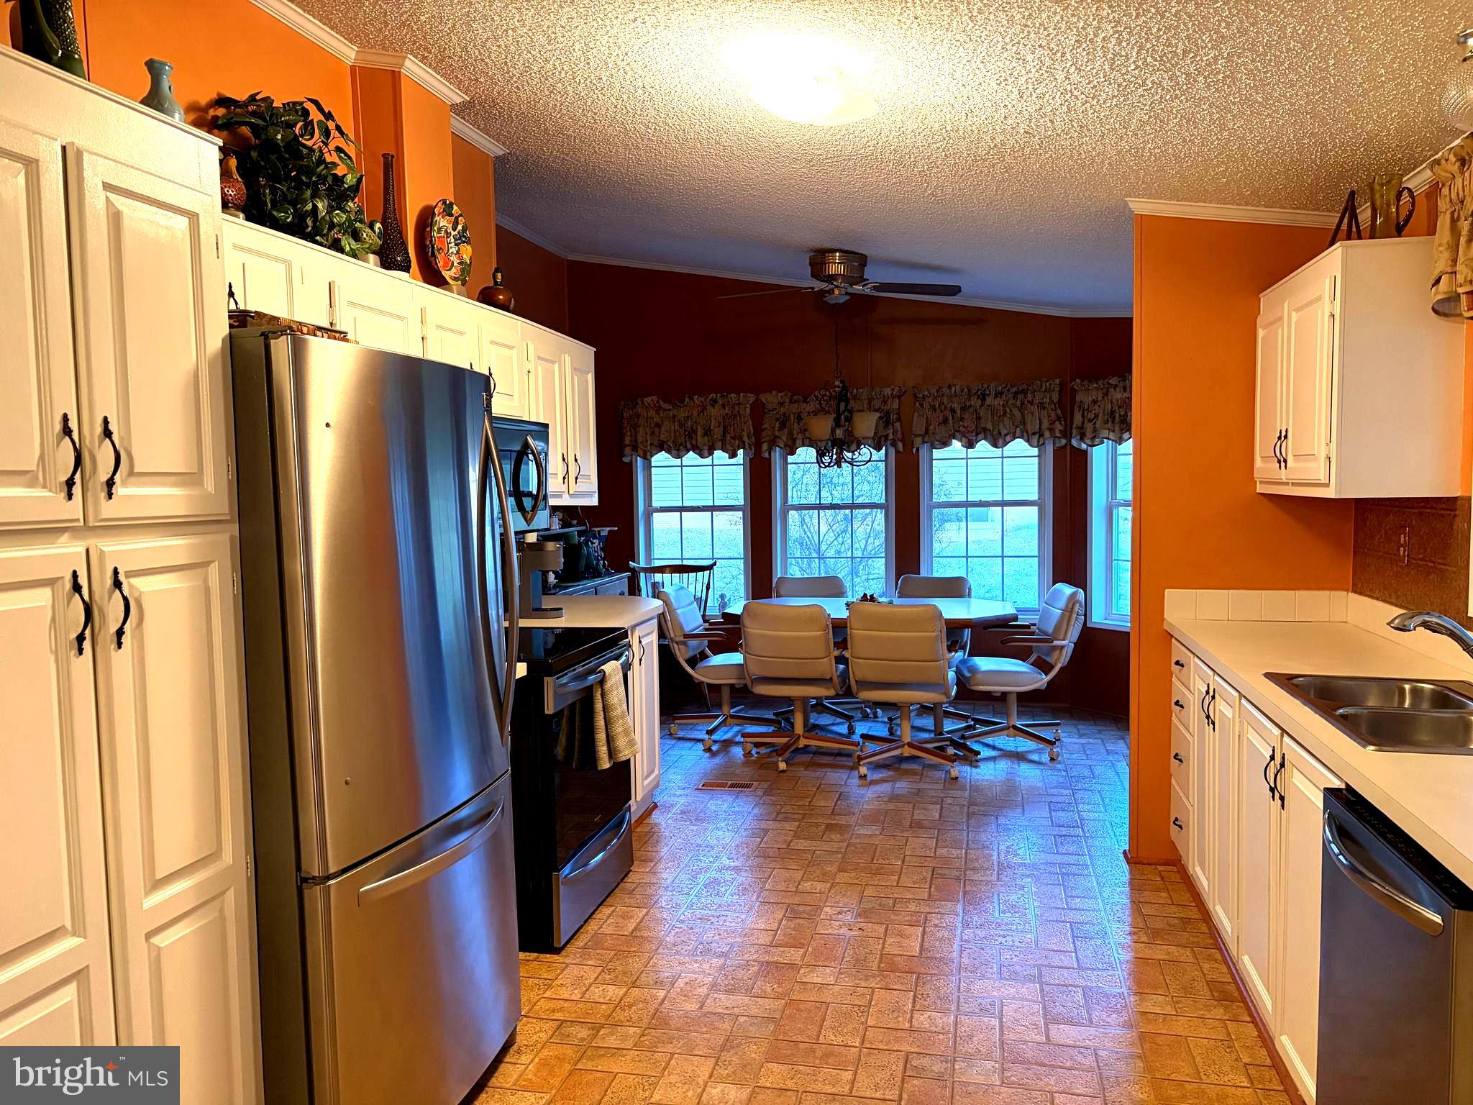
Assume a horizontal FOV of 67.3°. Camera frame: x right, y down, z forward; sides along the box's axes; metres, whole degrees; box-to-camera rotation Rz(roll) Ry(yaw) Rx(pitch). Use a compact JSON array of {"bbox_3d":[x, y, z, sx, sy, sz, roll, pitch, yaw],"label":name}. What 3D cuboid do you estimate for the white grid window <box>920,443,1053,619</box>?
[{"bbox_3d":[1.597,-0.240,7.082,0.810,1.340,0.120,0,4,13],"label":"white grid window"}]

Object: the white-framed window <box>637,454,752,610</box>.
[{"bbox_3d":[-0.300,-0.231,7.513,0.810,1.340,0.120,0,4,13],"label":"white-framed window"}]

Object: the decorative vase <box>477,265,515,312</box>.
[{"bbox_3d":[-0.877,-0.947,4.052,0.135,0.190,0.135,0,4,13],"label":"decorative vase"}]

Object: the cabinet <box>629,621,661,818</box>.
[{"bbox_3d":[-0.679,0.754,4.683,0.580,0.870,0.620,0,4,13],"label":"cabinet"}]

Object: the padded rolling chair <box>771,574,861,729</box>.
[{"bbox_3d":[0.499,0.583,6.679,0.570,0.872,0.640,-1,4,6],"label":"padded rolling chair"}]

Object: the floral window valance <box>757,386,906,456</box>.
[{"bbox_3d":[0.612,-0.843,7.161,0.960,0.425,0.120,0,4,13],"label":"floral window valance"}]

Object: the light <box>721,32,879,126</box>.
[{"bbox_3d":[0.211,-1.330,3.225,0.410,0.110,0.410,0,4,13],"label":"light"}]

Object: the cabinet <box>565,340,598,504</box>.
[{"bbox_3d":[-0.801,-0.536,4.678,0.340,0.690,0.340,0,4,13],"label":"cabinet"}]

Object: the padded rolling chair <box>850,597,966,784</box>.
[{"bbox_3d":[0.849,0.649,5.556,0.570,0.872,0.640,0,4,21],"label":"padded rolling chair"}]

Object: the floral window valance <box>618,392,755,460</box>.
[{"bbox_3d":[-0.333,-0.846,7.377,0.940,0.450,0.120,0,4,13],"label":"floral window valance"}]

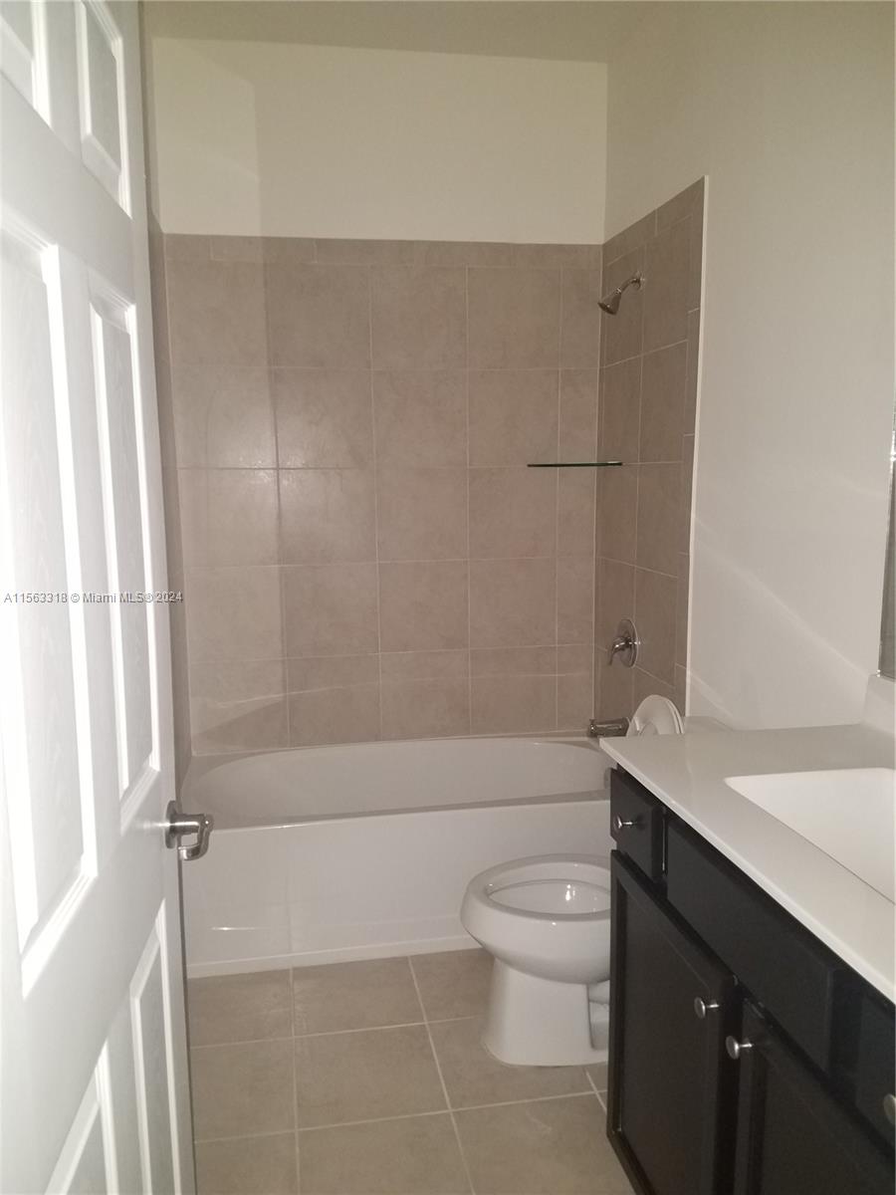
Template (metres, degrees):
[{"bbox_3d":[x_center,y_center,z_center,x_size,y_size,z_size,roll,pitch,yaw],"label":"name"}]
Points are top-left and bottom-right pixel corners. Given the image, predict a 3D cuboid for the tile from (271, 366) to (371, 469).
[{"bbox_3d":[-0.424,-0.622,3.111,0.332,0.335,0.009,-2,8,-10],"label":"tile"}]

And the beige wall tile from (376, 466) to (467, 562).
[{"bbox_3d":[-0.090,-0.299,3.200,0.330,0.333,0.010,-2,9,-10],"label":"beige wall tile"}]

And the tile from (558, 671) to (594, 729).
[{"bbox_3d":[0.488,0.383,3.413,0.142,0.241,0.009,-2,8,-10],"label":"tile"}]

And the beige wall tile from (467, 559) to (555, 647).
[{"bbox_3d":[0.243,0.024,3.310,0.330,0.334,0.012,-2,8,-8],"label":"beige wall tile"}]

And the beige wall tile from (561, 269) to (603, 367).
[{"bbox_3d":[0.467,-0.988,3.198,0.140,0.340,0.012,-2,8,-8],"label":"beige wall tile"}]

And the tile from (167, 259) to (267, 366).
[{"bbox_3d":[-0.753,-0.941,2.984,0.329,0.333,0.010,-2,9,-10],"label":"tile"}]

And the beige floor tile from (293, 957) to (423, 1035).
[{"bbox_3d":[-0.245,1.065,2.401,0.330,0.010,0.318,-2,8,-10],"label":"beige floor tile"}]

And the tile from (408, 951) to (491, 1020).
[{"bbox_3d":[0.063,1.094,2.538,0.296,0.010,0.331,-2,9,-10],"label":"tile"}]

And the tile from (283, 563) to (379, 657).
[{"bbox_3d":[-0.415,0.046,3.213,0.330,0.334,0.012,-2,8,-8],"label":"tile"}]

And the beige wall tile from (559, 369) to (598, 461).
[{"bbox_3d":[0.475,-0.654,3.266,0.142,0.335,0.009,-2,8,-10],"label":"beige wall tile"}]

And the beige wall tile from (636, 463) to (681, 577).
[{"bbox_3d":[0.654,-0.245,2.773,0.009,0.335,0.334,-2,8,-10],"label":"beige wall tile"}]

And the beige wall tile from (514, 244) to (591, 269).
[{"bbox_3d":[0.376,-1.197,3.154,0.291,0.082,0.012,-2,8,-8],"label":"beige wall tile"}]

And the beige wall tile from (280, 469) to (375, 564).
[{"bbox_3d":[-0.420,-0.287,3.158,0.332,0.335,0.009,-2,8,-10],"label":"beige wall tile"}]

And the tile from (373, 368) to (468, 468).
[{"bbox_3d":[-0.093,-0.634,3.168,0.333,0.335,0.009,-2,8,-10],"label":"tile"}]

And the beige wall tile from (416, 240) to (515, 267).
[{"bbox_3d":[0.061,-1.173,3.079,0.338,0.077,0.012,-2,8,-10],"label":"beige wall tile"}]

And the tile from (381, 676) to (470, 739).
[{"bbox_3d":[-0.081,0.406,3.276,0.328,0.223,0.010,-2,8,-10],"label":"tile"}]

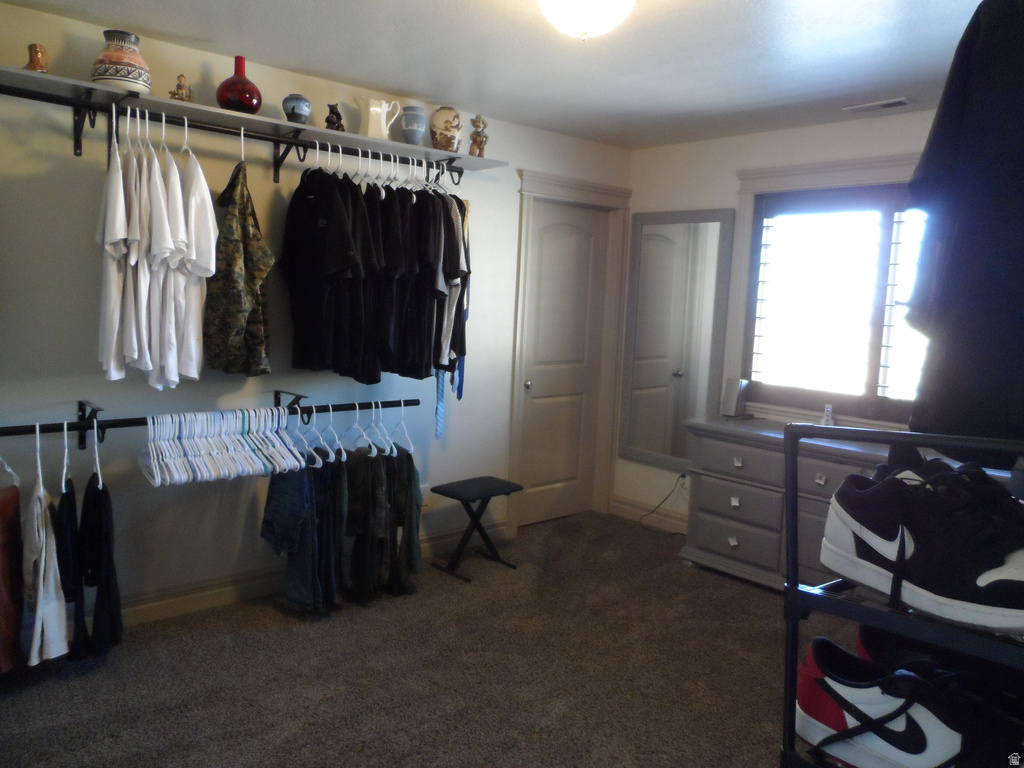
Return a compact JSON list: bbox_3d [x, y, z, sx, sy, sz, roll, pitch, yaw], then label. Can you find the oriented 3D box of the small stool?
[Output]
[{"bbox_3d":[-0.196,0.774,3.836,0.300,0.460,0.420,9,10,43],"label":"small stool"}]

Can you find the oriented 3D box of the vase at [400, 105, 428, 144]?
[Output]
[{"bbox_3d":[-0.484,-1.242,3.480,0.118,0.204,0.118,2,8,0],"label":"vase"}]

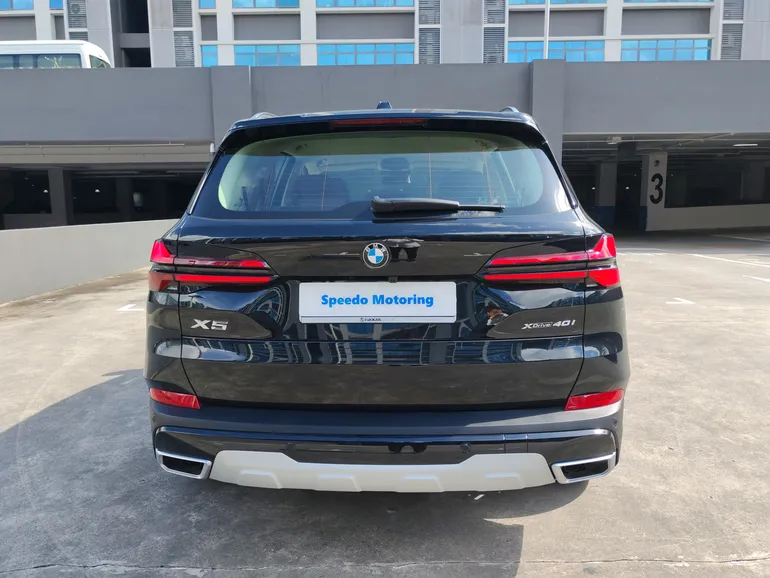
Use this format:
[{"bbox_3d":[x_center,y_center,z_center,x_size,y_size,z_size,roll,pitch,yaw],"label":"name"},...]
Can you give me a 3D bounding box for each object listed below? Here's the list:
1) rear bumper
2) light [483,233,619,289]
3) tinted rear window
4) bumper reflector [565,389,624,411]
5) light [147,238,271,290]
[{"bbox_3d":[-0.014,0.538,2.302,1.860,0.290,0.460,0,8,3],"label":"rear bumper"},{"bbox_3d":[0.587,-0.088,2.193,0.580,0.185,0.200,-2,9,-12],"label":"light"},{"bbox_3d":[-0.017,-0.407,2.299,1.360,0.410,0.130,0,-27,3],"label":"tinted rear window"},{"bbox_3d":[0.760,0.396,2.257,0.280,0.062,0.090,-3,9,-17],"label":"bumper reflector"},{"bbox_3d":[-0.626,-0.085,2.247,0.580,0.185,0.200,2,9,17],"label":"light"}]

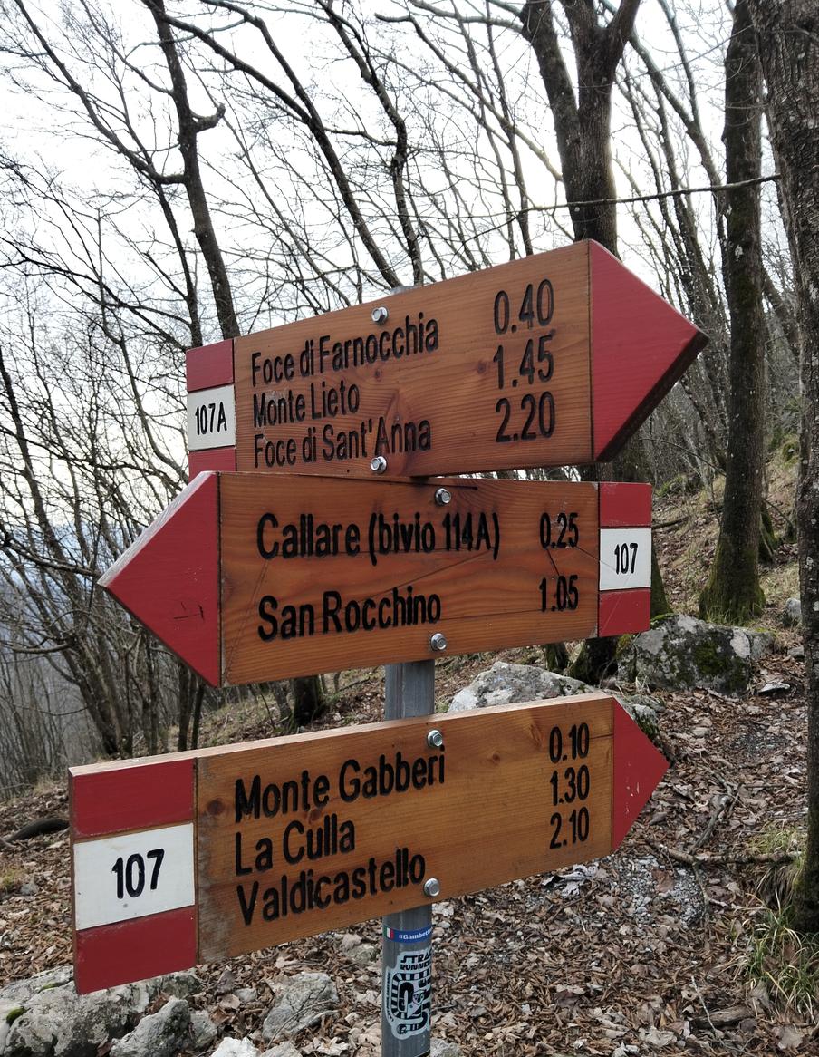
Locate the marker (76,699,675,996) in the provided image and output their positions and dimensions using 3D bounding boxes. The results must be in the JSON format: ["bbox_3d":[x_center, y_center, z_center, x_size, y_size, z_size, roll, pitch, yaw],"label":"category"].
[{"bbox_3d":[0.011,0.239,0.697,0.550,0.150,0.022,-1,1,-27],"label":"marker"}]

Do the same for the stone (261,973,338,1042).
[{"bbox_3d":[-0.337,1.464,2.500,0.230,0.130,0.180,-1,1,-8],"label":"stone"}]

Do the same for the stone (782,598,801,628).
[{"bbox_3d":[3.331,0.728,7.100,0.200,0.230,0.200,0,1,25],"label":"stone"}]

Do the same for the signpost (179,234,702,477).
[{"bbox_3d":[-0.020,-0.118,0.701,0.550,0.150,0.022,-1,0,41],"label":"signpost"}]

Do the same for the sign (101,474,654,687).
[{"bbox_3d":[0.022,0.034,0.697,0.550,0.150,0.022,-1,1,-36],"label":"sign"}]

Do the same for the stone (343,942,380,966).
[{"bbox_3d":[-0.163,1.430,2.750,0.120,0.055,0.085,-1,1,-3],"label":"stone"}]

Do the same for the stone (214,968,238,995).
[{"bbox_3d":[-0.583,1.438,2.600,0.075,0.060,0.065,-1,1,-13],"label":"stone"}]

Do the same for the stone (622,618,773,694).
[{"bbox_3d":[2.055,0.905,5.900,1.100,0.500,0.750,0,1,19],"label":"stone"}]

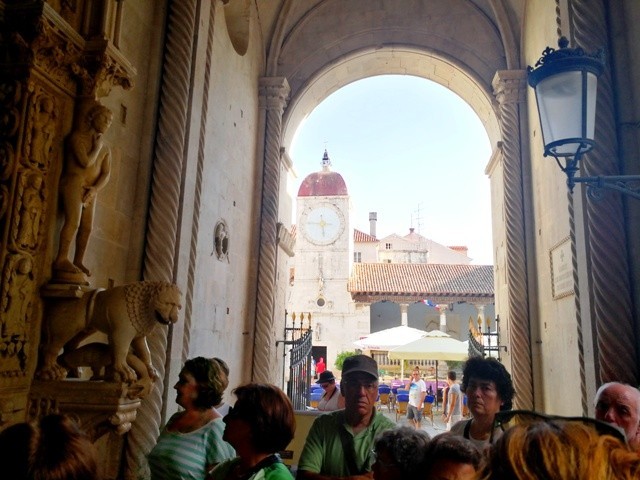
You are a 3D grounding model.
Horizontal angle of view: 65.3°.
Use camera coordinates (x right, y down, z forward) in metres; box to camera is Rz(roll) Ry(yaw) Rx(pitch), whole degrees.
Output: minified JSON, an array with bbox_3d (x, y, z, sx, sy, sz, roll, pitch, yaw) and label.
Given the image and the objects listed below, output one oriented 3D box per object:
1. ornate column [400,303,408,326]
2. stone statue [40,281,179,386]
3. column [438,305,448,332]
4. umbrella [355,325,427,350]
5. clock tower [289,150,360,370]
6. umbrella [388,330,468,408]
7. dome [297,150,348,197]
[{"bbox_3d":[4.668,4.905,27.511,0.480,2.740,0.480,0,-11,11],"label":"ornate column"},{"bbox_3d":[-2.049,0.909,4.905,1.380,0.980,0.500,0,-11,11],"label":"stone statue"},{"bbox_3d":[6.712,4.838,27.131,0.480,2.710,0.480,0,-11,11],"label":"column"},{"bbox_3d":[3.611,5.298,21.708,4.000,3.070,4.000,2,-11,0],"label":"umbrella"},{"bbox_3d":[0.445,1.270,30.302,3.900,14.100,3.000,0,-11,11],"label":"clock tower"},{"bbox_3d":[4.369,4.830,18.645,3.400,2.860,3.400,0,-11,8],"label":"umbrella"},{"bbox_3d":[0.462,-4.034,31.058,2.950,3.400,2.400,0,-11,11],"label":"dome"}]

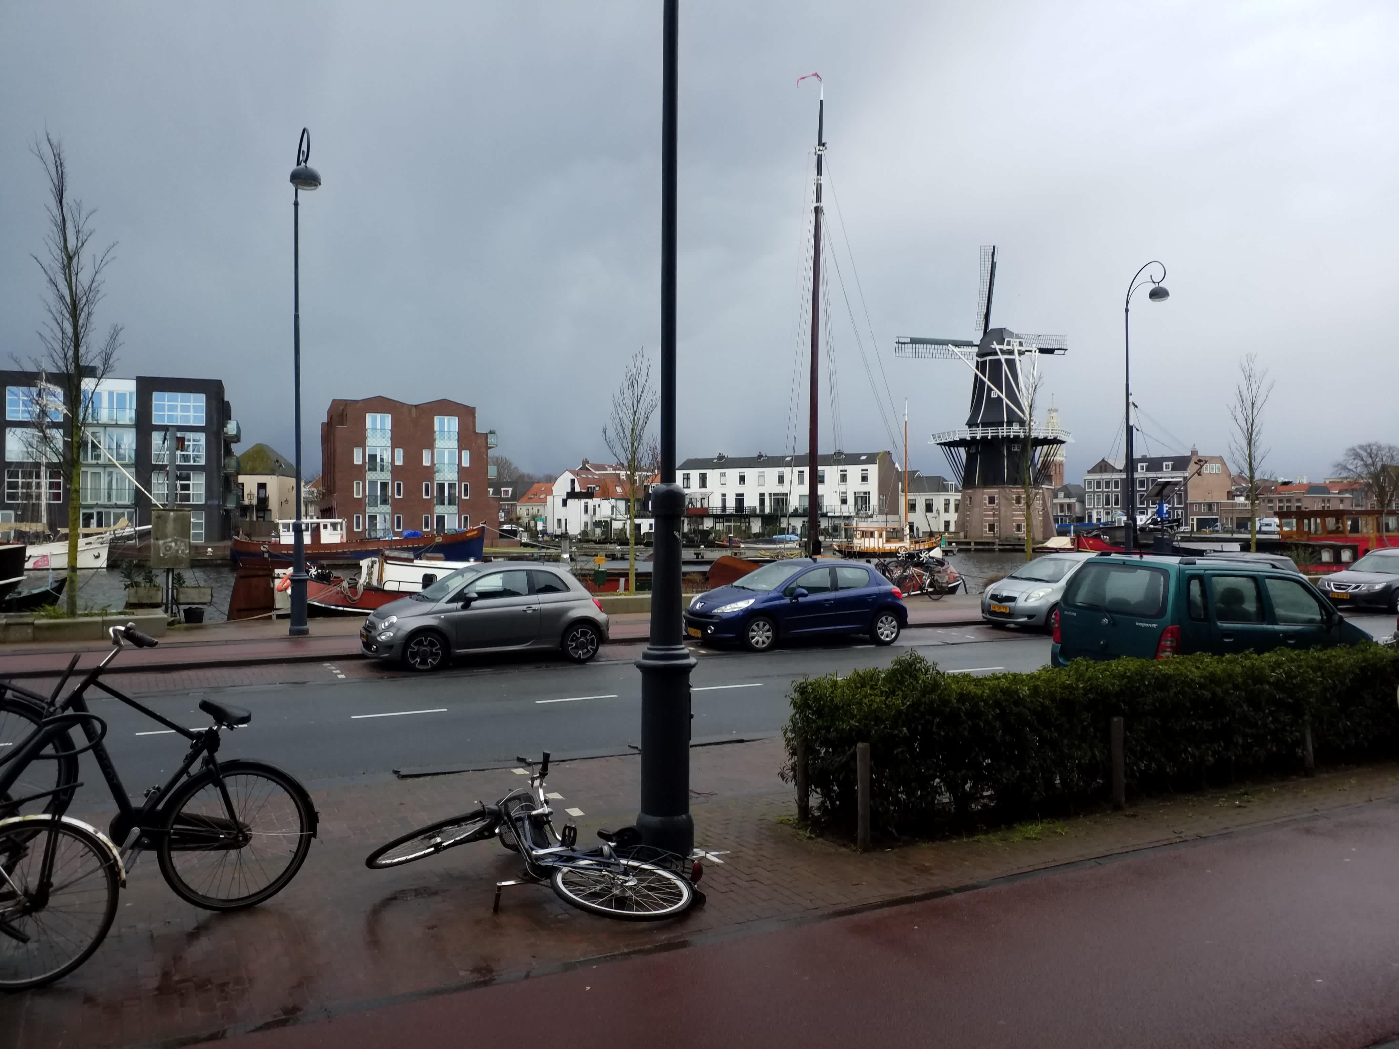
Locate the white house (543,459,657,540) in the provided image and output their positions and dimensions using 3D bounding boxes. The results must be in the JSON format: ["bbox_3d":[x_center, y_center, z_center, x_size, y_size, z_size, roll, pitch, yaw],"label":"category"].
[{"bbox_3d":[-12.300,-2.700,133.500,11.800,9.000,9.000,0,0,19],"label":"white house"}]

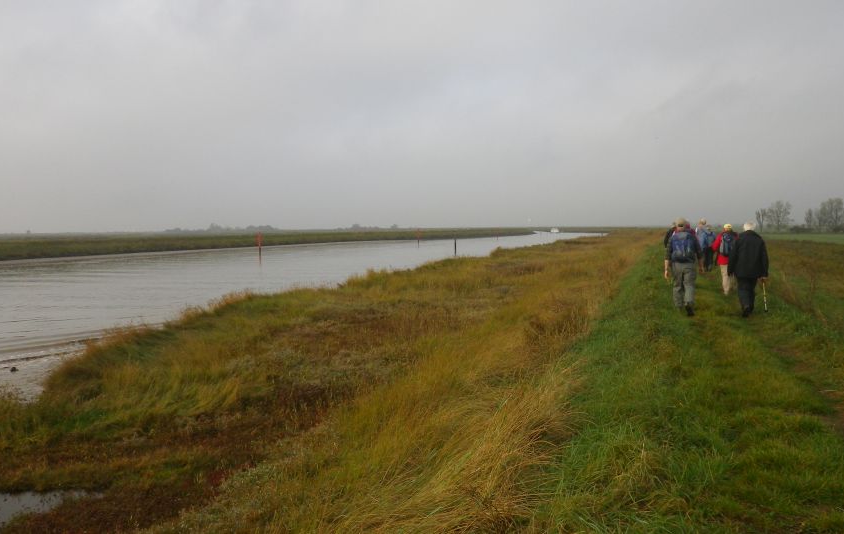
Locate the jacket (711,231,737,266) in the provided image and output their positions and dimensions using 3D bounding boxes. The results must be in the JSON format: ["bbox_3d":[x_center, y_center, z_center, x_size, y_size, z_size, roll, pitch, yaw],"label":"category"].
[{"bbox_3d":[7.148,-0.445,16.500,0.640,0.840,0.400,1,3,19],"label":"jacket"}]

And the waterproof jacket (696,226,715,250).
[{"bbox_3d":[9.568,-0.945,23.800,0.600,0.780,0.400,1,3,19],"label":"waterproof jacket"}]

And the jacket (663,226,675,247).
[{"bbox_3d":[7.061,-0.772,19.800,0.600,0.740,0.380,1,3,19],"label":"jacket"}]

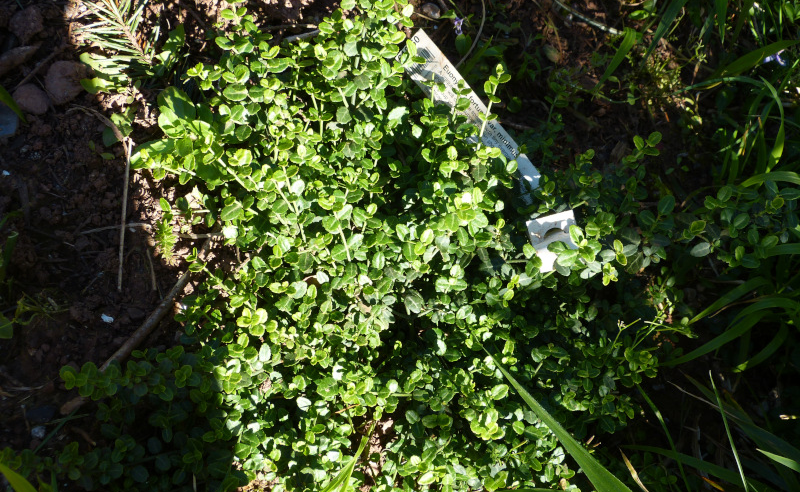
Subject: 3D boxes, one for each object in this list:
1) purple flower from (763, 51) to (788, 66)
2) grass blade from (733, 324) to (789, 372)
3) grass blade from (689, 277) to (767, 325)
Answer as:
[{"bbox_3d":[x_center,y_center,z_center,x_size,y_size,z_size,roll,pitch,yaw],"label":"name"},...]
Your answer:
[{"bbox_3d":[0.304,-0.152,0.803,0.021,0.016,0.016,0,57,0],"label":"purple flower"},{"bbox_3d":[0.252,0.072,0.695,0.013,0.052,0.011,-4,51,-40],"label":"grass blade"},{"bbox_3d":[0.234,0.039,0.711,0.062,0.012,0.010,-33,57,19],"label":"grass blade"}]

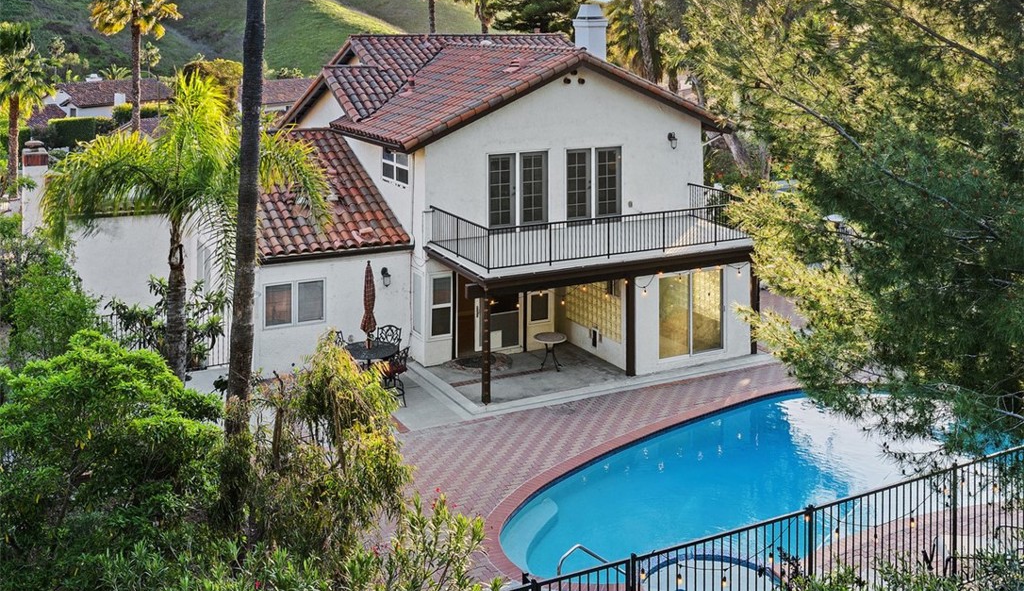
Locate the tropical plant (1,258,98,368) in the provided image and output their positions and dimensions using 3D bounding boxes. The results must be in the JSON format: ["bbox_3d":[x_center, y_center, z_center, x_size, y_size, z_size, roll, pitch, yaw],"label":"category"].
[{"bbox_3d":[-10.726,0.606,23.190,2.280,3.000,2.200,0,15,0],"label":"tropical plant"}]

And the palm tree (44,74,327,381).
[{"bbox_3d":[-7.590,-1.291,23.216,6.620,7.630,6.290,0,15,0],"label":"palm tree"}]

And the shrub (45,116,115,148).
[{"bbox_3d":[-28.842,-10.866,66.394,4.670,2.110,2.200,0,15,0],"label":"shrub"}]

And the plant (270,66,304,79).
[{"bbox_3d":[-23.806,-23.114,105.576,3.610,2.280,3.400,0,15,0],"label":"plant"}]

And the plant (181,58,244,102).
[{"bbox_3d":[-21.738,-15.204,72.503,4.520,4.280,4.400,0,15,0],"label":"plant"}]

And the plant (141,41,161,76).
[{"bbox_3d":[-44.256,-28.595,121.717,2.570,5.000,2.440,0,15,0],"label":"plant"}]

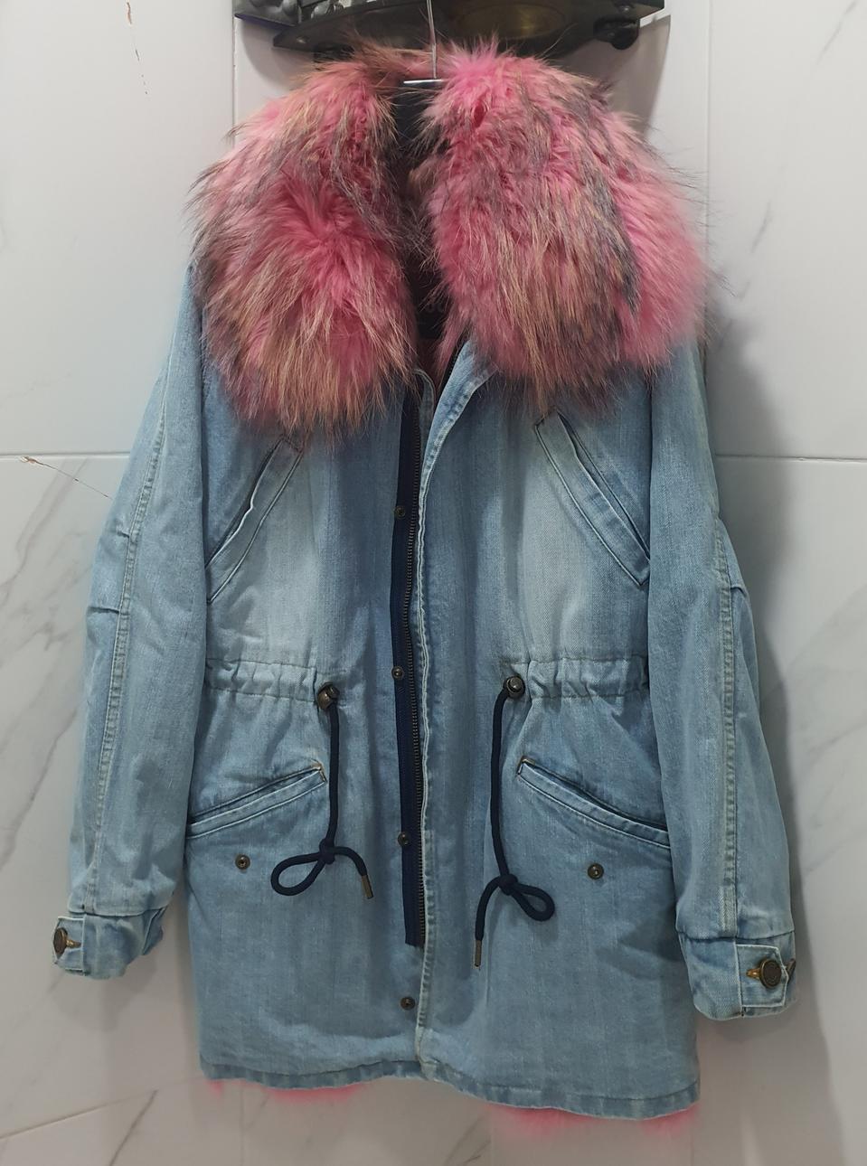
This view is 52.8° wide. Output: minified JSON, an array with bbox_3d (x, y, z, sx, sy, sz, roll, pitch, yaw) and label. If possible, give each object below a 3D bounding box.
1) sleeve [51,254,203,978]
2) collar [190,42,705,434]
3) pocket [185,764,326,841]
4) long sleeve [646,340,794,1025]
[{"bbox_3d":[-0.257,0.030,0.750,0.125,0.620,0.120,5,3,0],"label":"sleeve"},{"bbox_3d":[0.012,-0.291,0.735,0.430,0.325,0.180,0,3,0],"label":"collar"},{"bbox_3d":[-0.144,0.178,0.710,0.118,0.063,0.025,1,3,8],"label":"pocket"},{"bbox_3d":[0.247,0.077,0.750,0.125,0.610,0.120,-5,3,0],"label":"long sleeve"}]

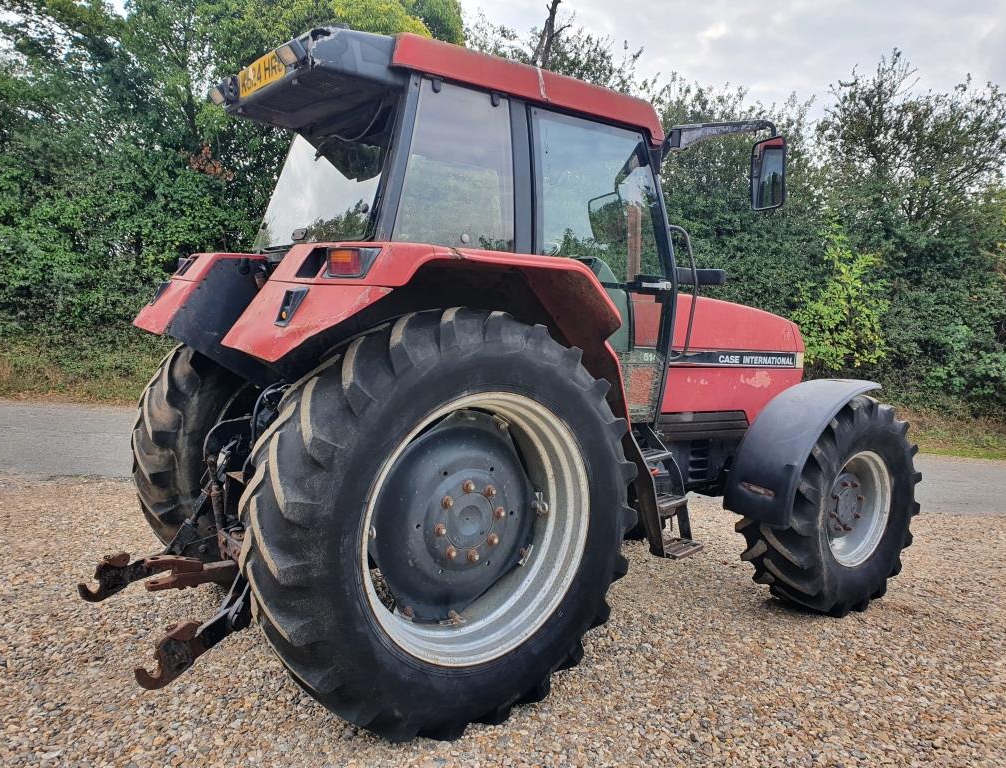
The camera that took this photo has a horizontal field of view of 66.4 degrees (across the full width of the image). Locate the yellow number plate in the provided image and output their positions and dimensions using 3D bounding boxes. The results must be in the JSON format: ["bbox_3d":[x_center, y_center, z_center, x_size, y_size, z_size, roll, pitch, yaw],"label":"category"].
[{"bbox_3d":[-1.017,-1.300,3.231,0.020,0.118,0.540,0,6,-36],"label":"yellow number plate"}]

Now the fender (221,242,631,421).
[{"bbox_3d":[-0.153,-0.206,3.060,1.730,0.680,0.640,0,6,-36],"label":"fender"}]

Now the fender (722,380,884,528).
[{"bbox_3d":[1.727,0.368,4.336,0.940,0.770,0.430,0,6,-36],"label":"fender"}]

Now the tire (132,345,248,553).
[{"bbox_3d":[-1.238,0.316,4.481,1.660,1.630,0.480,0,6,-36],"label":"tire"}]

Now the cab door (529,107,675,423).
[{"bbox_3d":[0.472,-0.492,3.564,0.900,1.370,0.110,0,6,-36],"label":"cab door"}]

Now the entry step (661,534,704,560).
[{"bbox_3d":[0.871,0.823,3.860,0.165,0.033,0.285,8,6,41],"label":"entry step"}]

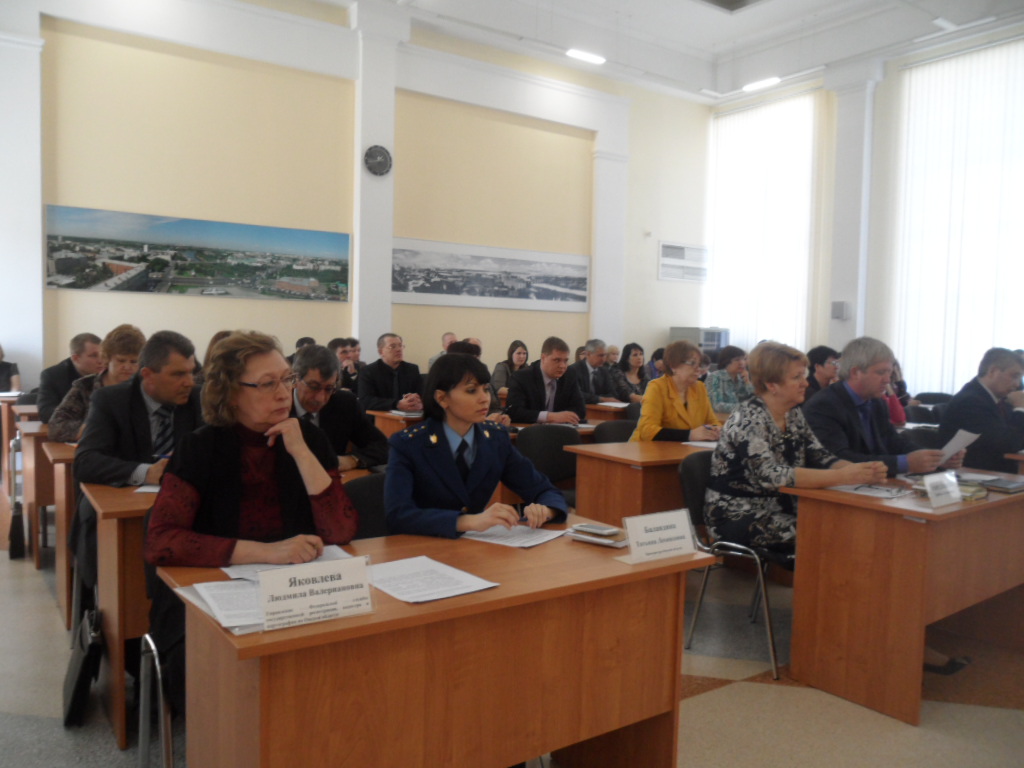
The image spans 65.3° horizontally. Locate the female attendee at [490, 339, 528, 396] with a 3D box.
[{"bbox_3d":[0.087,0.205,8.182,0.540,1.300,0.750,-1,4,-35],"label":"female attendee"}]

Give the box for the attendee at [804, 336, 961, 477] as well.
[{"bbox_3d":[1.569,0.467,3.622,0.600,1.350,0.780,-1,4,-35],"label":"attendee"}]

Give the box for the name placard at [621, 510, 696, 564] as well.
[{"bbox_3d":[0.372,0.381,2.039,0.230,0.110,0.065,-1,4,-35],"label":"name placard"}]

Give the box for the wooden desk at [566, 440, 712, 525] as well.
[{"bbox_3d":[0.919,0.714,4.310,1.200,0.750,0.600,-1,4,-35],"label":"wooden desk"}]

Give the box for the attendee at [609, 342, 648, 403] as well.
[{"bbox_3d":[1.206,0.253,7.728,0.470,1.310,0.680,-1,4,-35],"label":"attendee"}]

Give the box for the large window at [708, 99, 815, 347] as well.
[{"bbox_3d":[3.598,-2.124,11.891,0.150,4.020,1.750,-1,4,-35],"label":"large window"}]

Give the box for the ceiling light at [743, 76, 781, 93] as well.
[{"bbox_3d":[3.436,-4.125,11.000,0.110,0.070,0.620,-1,4,-35],"label":"ceiling light"}]

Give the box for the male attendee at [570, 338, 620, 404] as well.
[{"bbox_3d":[0.780,0.246,7.430,0.530,1.340,0.700,-1,4,-35],"label":"male attendee"}]

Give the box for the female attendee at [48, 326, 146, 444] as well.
[{"bbox_3d":[-2.017,0.363,4.081,0.580,1.330,0.750,-1,4,-35],"label":"female attendee"}]

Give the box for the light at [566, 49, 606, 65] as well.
[{"bbox_3d":[0.901,-3.896,9.536,0.600,0.080,0.100,-1,4,-35],"label":"light"}]

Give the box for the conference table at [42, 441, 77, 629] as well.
[{"bbox_3d":[-1.611,0.676,3.963,1.200,0.750,0.600,-1,4,-35],"label":"conference table"}]

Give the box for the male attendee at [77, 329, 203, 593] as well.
[{"bbox_3d":[-1.350,0.450,3.063,0.600,1.300,0.770,-1,4,-35],"label":"male attendee"}]

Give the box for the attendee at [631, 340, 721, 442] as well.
[{"bbox_3d":[0.990,0.406,4.742,0.560,1.320,0.750,-1,4,-35],"label":"attendee"}]

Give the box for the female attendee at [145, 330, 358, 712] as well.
[{"bbox_3d":[-0.644,0.518,2.027,0.530,1.300,0.700,-1,4,-35],"label":"female attendee"}]

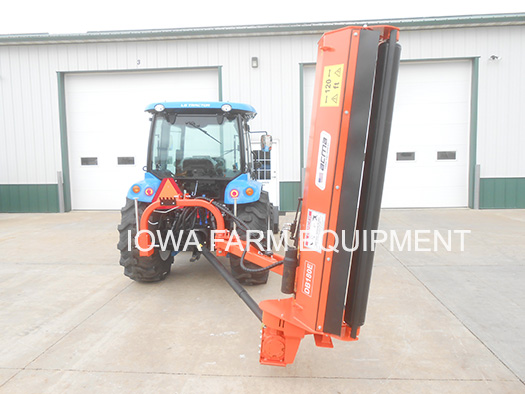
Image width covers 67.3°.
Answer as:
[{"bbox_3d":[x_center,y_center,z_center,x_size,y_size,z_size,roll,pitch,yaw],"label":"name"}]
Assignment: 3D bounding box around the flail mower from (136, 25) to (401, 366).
[{"bbox_3d":[-0.181,-0.031,3.310,2.300,2.240,1.500,0,5,7],"label":"flail mower"}]

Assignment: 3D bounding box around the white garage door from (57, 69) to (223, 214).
[{"bbox_3d":[-3.697,-1.716,12.193,5.100,4.310,0.200,-1,5,4],"label":"white garage door"}]

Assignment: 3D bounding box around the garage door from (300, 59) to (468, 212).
[{"bbox_3d":[3.681,-1.771,11.747,4.880,4.260,0.100,-1,5,4],"label":"garage door"}]

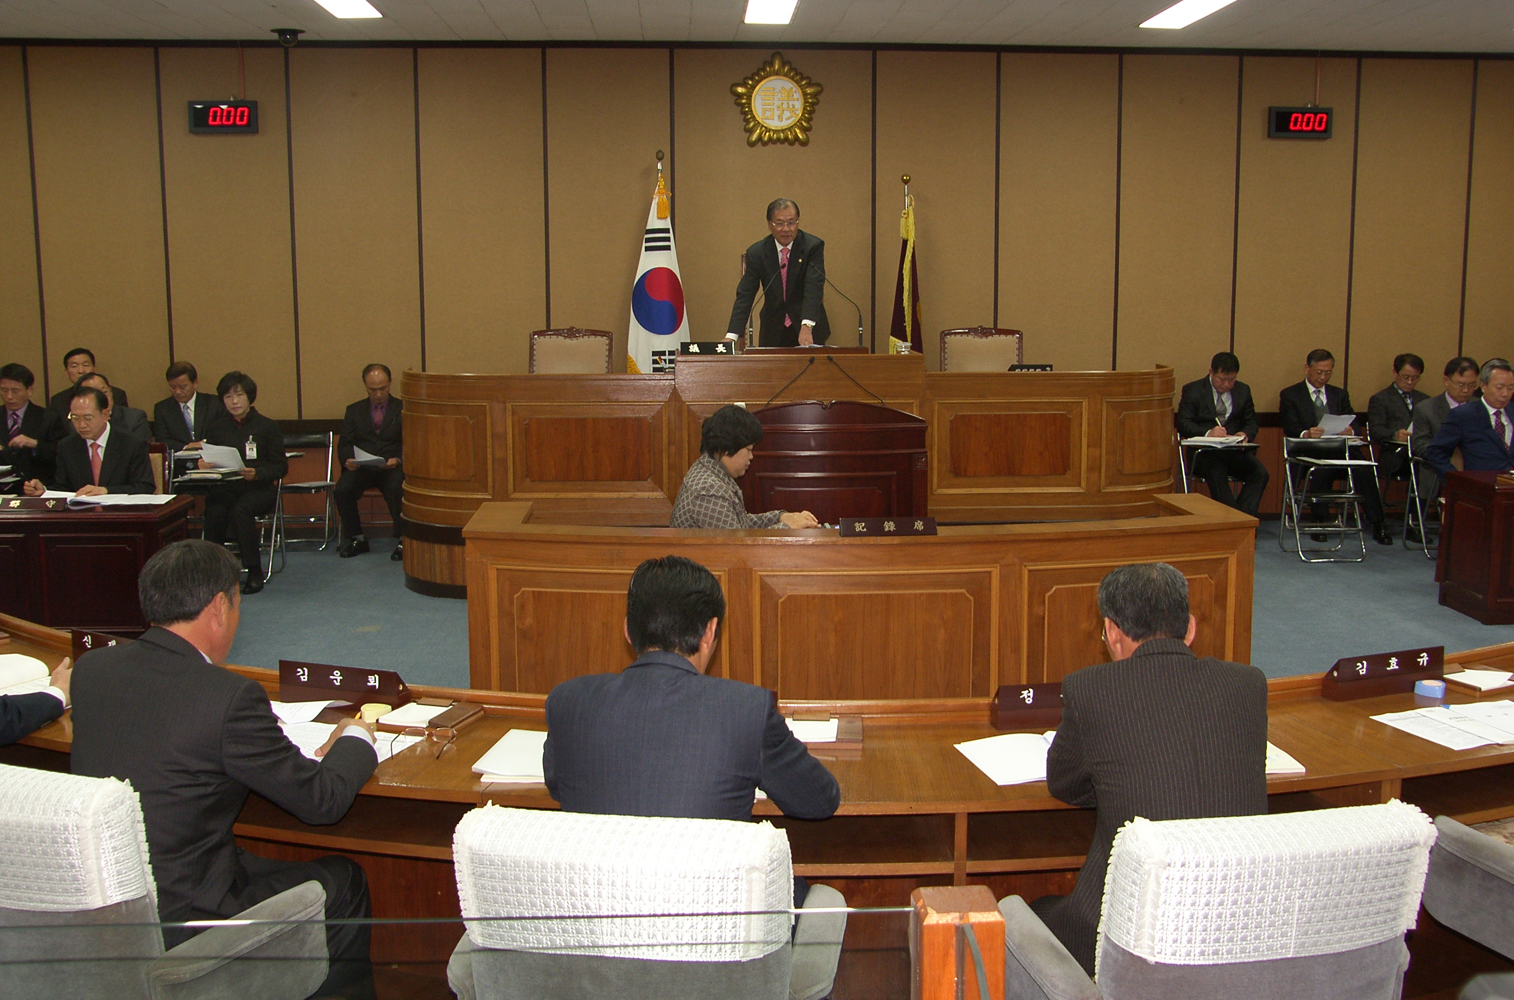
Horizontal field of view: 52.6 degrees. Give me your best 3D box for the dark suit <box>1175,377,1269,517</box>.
[{"bbox_3d":[3.263,-0.319,10.805,0.620,1.070,0.680,-1,8,-8],"label":"dark suit"}]

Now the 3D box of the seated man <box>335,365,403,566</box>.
[{"bbox_3d":[-2.607,-0.291,10.451,0.540,1.260,0.750,-1,8,-3],"label":"seated man"}]

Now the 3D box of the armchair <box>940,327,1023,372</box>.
[{"bbox_3d":[1.472,-0.572,10.000,0.620,1.090,0.660,-1,8,-2],"label":"armchair"}]

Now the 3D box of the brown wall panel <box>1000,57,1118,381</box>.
[{"bbox_3d":[2.182,-1.916,11.130,0.858,2.590,0.050,-1,8,-3],"label":"brown wall panel"}]

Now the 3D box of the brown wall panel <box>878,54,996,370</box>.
[{"bbox_3d":[1.290,-1.908,11.081,0.868,2.590,0.050,-1,8,-3],"label":"brown wall panel"}]

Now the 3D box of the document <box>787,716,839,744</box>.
[{"bbox_3d":[0.114,0.515,3.420,0.134,0.012,0.180,1,8,5],"label":"document"}]

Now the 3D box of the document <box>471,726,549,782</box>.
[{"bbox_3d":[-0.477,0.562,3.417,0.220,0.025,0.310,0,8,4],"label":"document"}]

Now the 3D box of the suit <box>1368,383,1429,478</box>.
[{"bbox_3d":[4.573,-0.364,10.870,0.530,0.920,0.660,-1,8,-5],"label":"suit"}]

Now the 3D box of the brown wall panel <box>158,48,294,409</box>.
[{"bbox_3d":[-3.724,-1.863,10.807,0.854,2.590,0.050,-1,8,-3],"label":"brown wall panel"}]

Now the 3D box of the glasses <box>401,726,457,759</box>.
[{"bbox_3d":[-0.756,0.551,3.487,0.137,0.040,0.140,0,8,4],"label":"glasses"}]

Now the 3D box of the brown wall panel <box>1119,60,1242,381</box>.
[{"bbox_3d":[3.101,-1.939,11.291,0.863,2.613,0.050,-1,8,-4],"label":"brown wall panel"}]

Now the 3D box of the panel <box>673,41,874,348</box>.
[{"bbox_3d":[0.122,-1.913,11.095,1.428,2.627,0.050,-1,8,-4],"label":"panel"}]

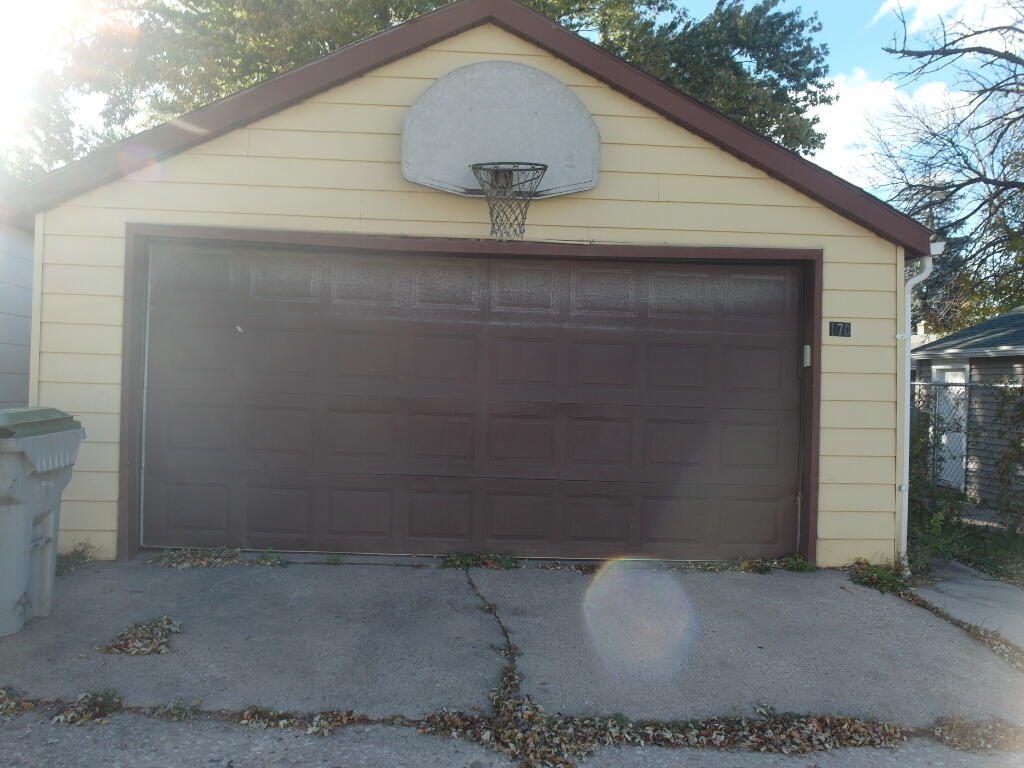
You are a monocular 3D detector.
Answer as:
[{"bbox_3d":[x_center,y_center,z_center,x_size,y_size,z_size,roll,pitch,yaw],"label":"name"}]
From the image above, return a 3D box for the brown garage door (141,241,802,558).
[{"bbox_3d":[-0.228,0.125,5.247,4.860,2.240,0.070,1,0,-3],"label":"brown garage door"}]

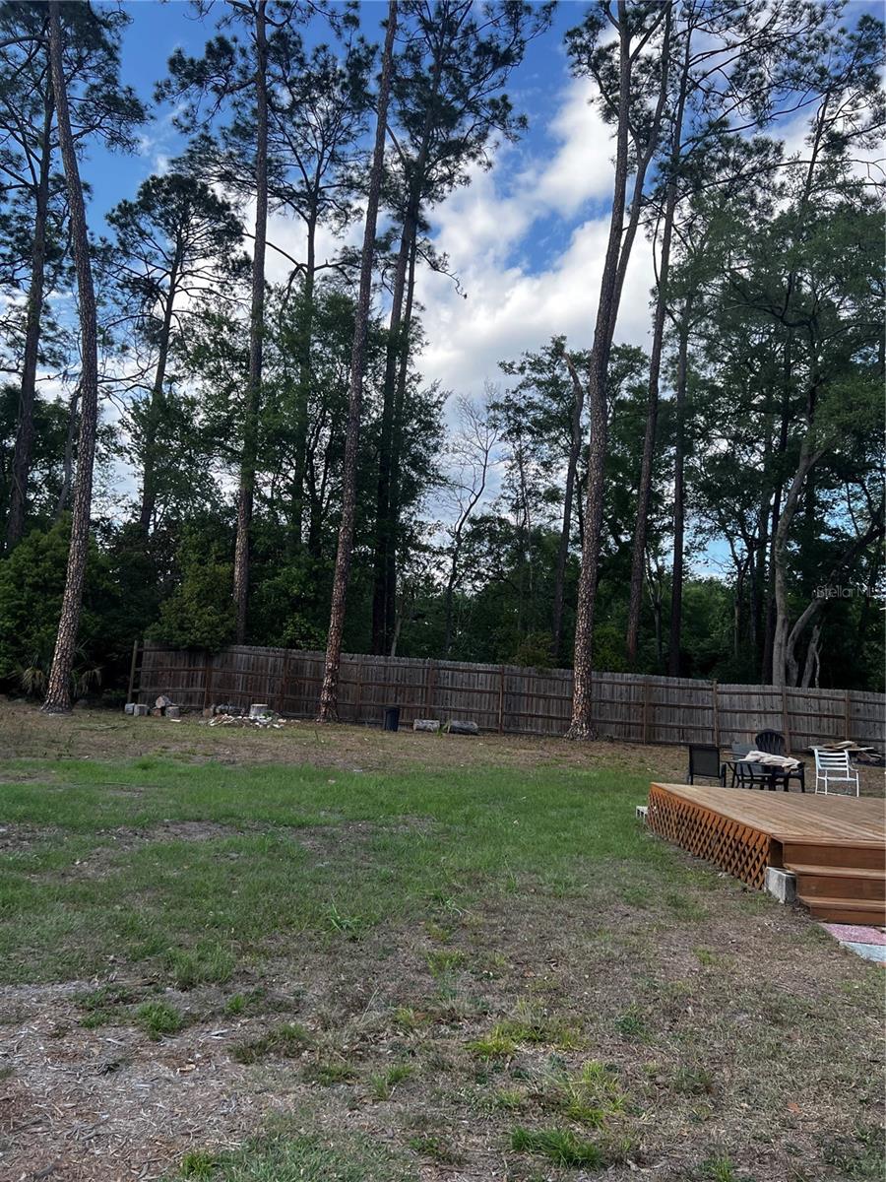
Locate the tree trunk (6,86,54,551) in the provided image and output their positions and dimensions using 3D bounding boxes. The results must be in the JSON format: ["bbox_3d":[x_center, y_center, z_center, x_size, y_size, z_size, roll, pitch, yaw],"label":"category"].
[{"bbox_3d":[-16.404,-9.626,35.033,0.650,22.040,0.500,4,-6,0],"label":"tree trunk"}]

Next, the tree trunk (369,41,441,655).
[{"bbox_3d":[-1.519,-9.256,35.093,0.800,26.260,0.550,4,-6,0],"label":"tree trunk"}]

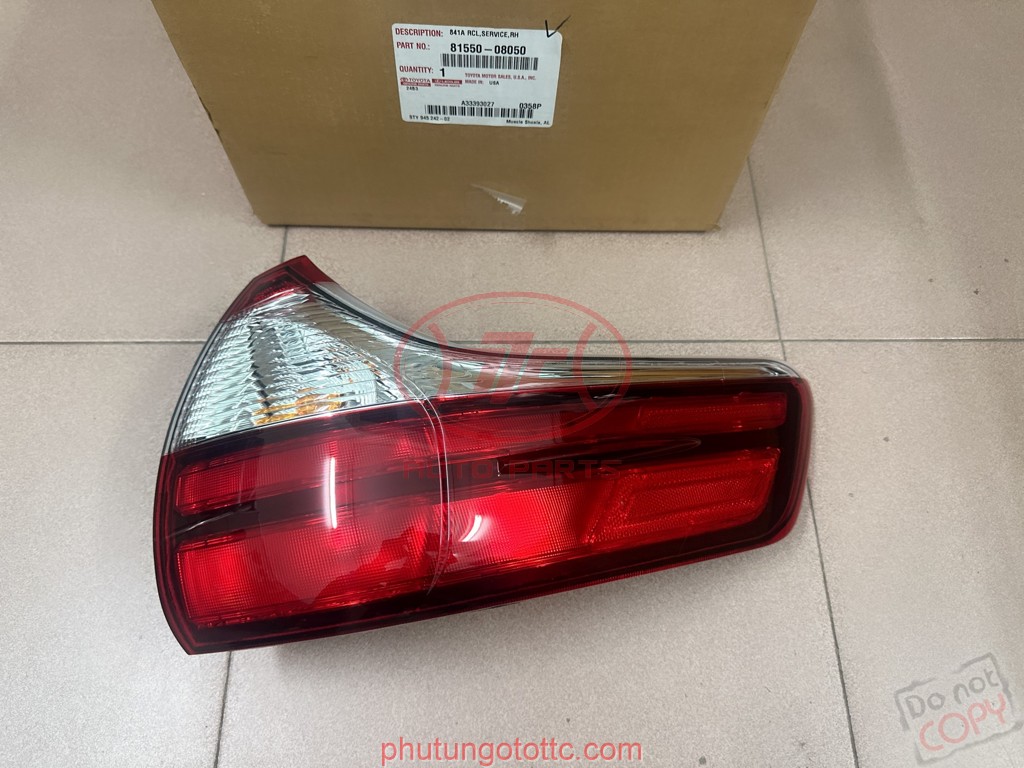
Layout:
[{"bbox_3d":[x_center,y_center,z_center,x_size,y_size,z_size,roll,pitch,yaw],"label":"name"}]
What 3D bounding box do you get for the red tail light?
[{"bbox_3d":[-0.002,0.025,0.450,0.427,0.160,0.262,-2,68,-2],"label":"red tail light"}]

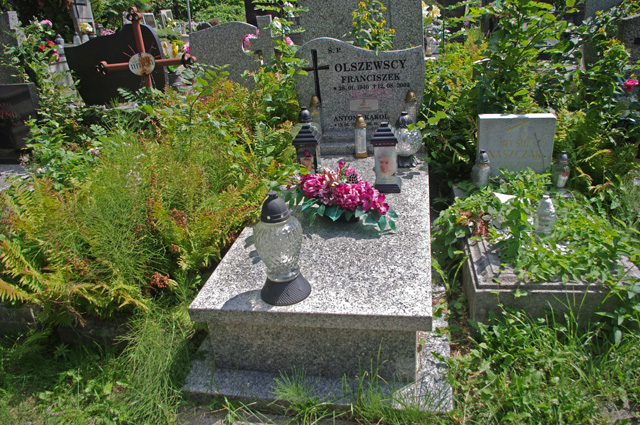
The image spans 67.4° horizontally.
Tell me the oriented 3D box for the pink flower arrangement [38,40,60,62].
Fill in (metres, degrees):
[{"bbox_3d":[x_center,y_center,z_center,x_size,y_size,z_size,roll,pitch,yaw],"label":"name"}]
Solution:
[{"bbox_3d":[-3.160,-1.880,5.600,0.230,0.240,0.210,0,26,12],"label":"pink flower arrangement"}]

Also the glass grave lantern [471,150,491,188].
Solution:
[{"bbox_3d":[0.949,-0.252,2.823,0.108,0.230,0.108,0,26,12],"label":"glass grave lantern"}]

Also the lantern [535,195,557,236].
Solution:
[{"bbox_3d":[1.126,0.015,2.388,0.105,0.212,0.105,0,26,12],"label":"lantern"}]

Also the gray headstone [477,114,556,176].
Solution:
[{"bbox_3d":[1.175,-0.408,2.898,0.415,0.350,0.110,2,24,16],"label":"gray headstone"}]

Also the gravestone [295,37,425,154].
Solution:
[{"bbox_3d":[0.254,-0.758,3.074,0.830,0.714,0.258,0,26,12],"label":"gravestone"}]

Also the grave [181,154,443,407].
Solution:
[{"bbox_3d":[0.125,0.126,2.467,0.988,0.344,1.901,0,26,12],"label":"grave"}]

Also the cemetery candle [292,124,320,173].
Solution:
[{"bbox_3d":[-0.054,-0.298,2.593,0.141,0.348,0.142,0,26,12],"label":"cemetery candle"}]

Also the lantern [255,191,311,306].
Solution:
[{"bbox_3d":[-0.137,0.108,1.681,0.185,0.402,0.181,0,26,12],"label":"lantern"}]

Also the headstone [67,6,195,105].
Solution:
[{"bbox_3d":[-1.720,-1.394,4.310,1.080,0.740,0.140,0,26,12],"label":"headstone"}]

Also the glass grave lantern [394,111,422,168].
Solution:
[{"bbox_3d":[0.505,-0.420,2.763,0.150,0.316,0.150,0,26,12],"label":"glass grave lantern"}]

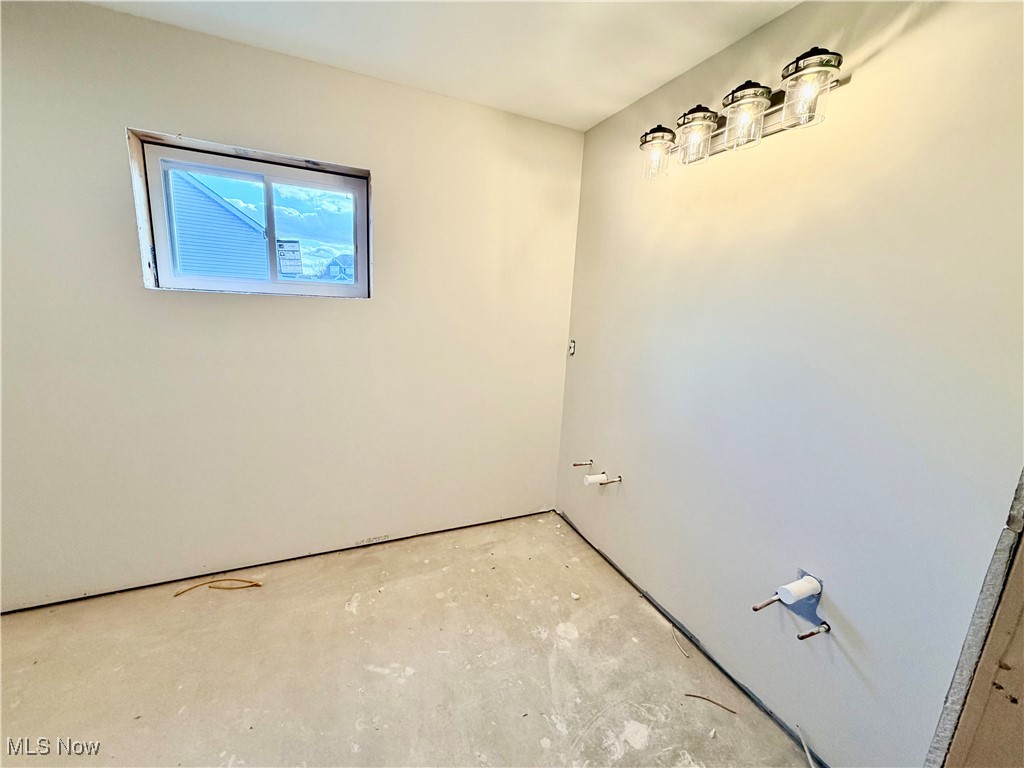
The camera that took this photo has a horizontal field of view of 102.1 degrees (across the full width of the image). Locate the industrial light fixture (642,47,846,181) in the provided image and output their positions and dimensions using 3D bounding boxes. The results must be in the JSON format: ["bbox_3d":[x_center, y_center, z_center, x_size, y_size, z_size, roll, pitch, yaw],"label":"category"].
[{"bbox_3d":[0.771,-0.940,1.508,0.197,0.200,0.762,-2,13,-24],"label":"industrial light fixture"}]

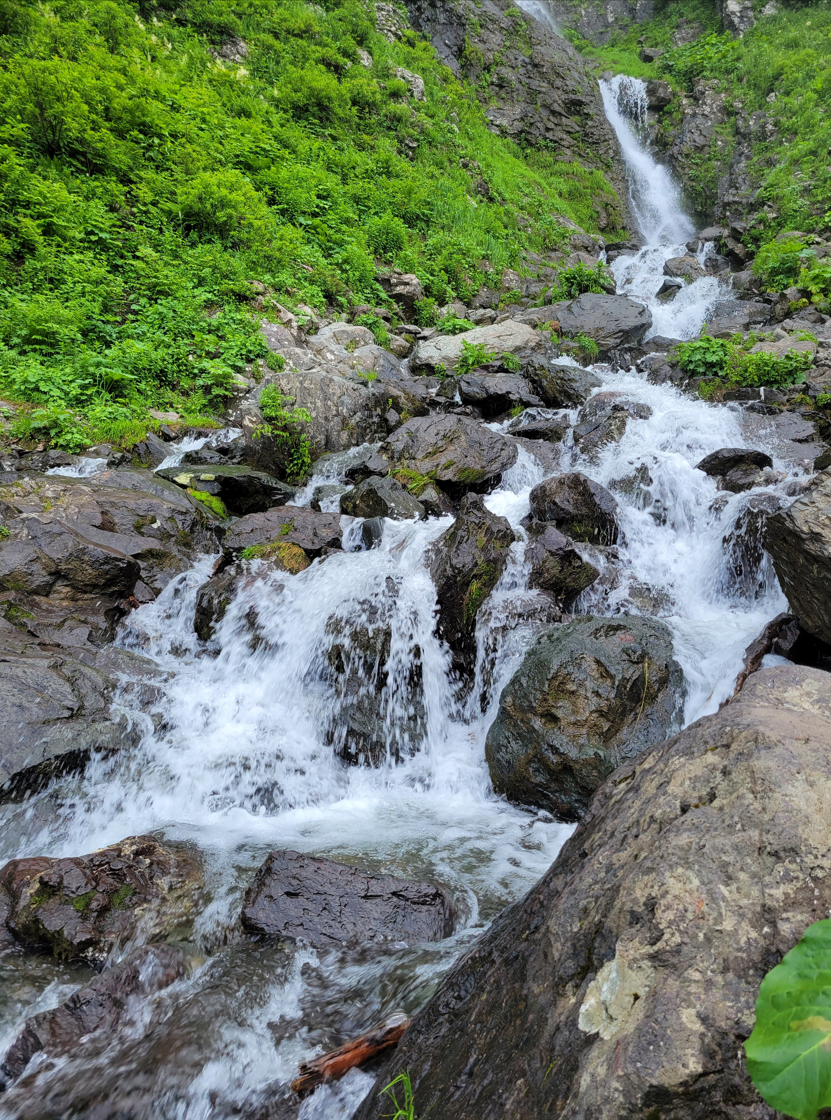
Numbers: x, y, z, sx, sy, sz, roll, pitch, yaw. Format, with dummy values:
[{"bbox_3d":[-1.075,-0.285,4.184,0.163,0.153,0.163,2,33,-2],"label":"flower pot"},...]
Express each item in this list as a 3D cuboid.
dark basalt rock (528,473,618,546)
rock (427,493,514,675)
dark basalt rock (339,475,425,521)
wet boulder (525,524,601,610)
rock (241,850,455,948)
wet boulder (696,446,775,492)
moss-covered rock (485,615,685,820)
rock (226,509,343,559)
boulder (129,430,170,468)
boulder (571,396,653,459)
[{"bbox_3d":[1.086,-0.343,5.800,0.611,0.523,0.580,1,7,11],"label":"dark basalt rock"},{"bbox_3d":[0.326,0.170,5.000,0.518,1.130,0.600,0,7,4],"label":"rock"},{"bbox_3d":[-0.236,-0.418,5.900,0.598,0.345,0.450,0,7,-2],"label":"dark basalt rock"},{"bbox_3d":[0.910,0.046,5.250,0.453,0.528,0.500,1,7,10],"label":"wet boulder"},{"bbox_3d":[-0.261,1.346,3.300,0.830,0.298,0.480,-1,7,-12],"label":"rock"},{"bbox_3d":[2.618,-0.729,6.900,0.600,0.397,0.500,3,7,21],"label":"wet boulder"},{"bbox_3d":[0.874,0.803,4.400,0.998,0.988,0.920,1,7,12],"label":"moss-covered rock"},{"bbox_3d":[-0.823,-0.172,5.250,0.729,0.299,0.500,-1,7,-9],"label":"rock"},{"bbox_3d":[-2.394,-1.003,7.600,0.352,0.321,0.350,-2,7,-17],"label":"boulder"},{"bbox_3d":[1.751,-1.186,7.500,0.686,0.566,0.650,2,7,13],"label":"boulder"}]

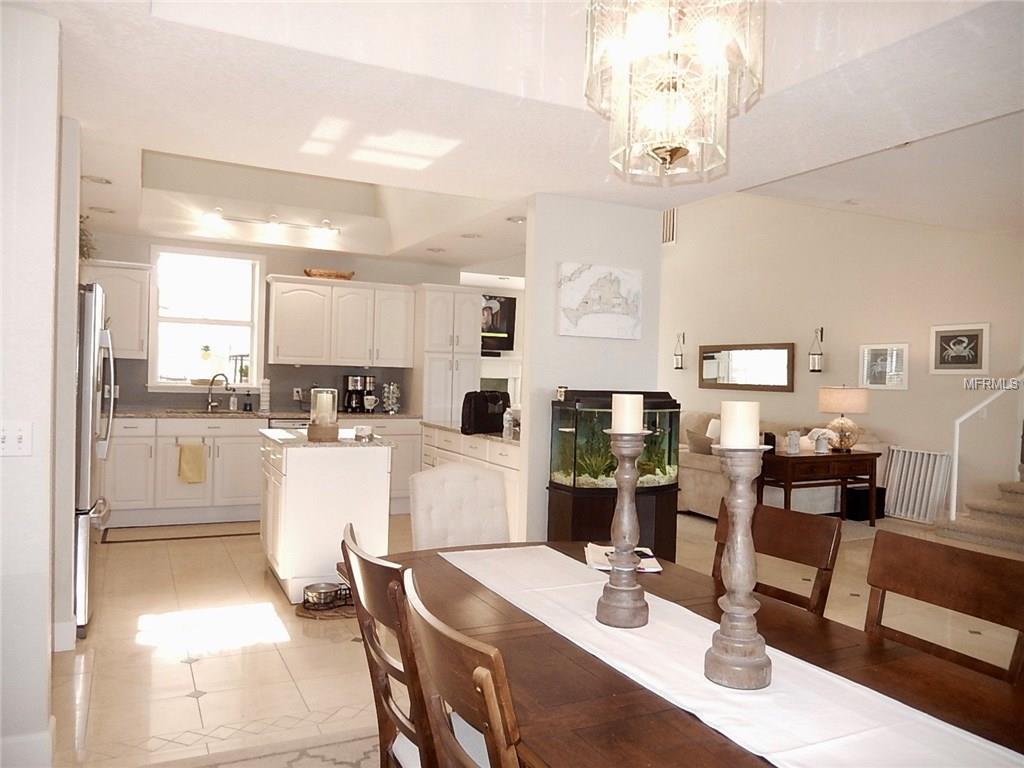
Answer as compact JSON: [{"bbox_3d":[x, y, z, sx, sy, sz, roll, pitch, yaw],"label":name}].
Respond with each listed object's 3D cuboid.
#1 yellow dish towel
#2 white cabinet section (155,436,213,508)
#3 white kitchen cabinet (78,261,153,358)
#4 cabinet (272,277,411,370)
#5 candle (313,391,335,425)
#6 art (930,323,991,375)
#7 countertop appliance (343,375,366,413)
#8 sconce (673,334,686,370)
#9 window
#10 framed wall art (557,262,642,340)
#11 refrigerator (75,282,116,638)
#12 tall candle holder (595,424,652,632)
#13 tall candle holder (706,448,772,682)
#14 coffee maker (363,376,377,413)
[{"bbox_3d":[-2.701,0.667,6.260,0.214,0.369,0.050,1,1,-26],"label":"yellow dish towel"},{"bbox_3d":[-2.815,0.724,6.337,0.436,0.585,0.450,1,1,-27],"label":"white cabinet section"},{"bbox_3d":[-3.445,-0.625,6.406,0.570,0.810,0.340,1,1,-26],"label":"white kitchen cabinet"},{"bbox_3d":[-1.686,-0.584,7.321,1.410,0.812,0.340,1,1,-26],"label":"cabinet"},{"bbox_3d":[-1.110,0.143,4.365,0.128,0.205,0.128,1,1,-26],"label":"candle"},{"bbox_3d":[4.343,-0.336,7.215,0.030,0.478,0.582,1,1,-26],"label":"art"},{"bbox_3d":[-1.582,0.101,7.411,0.185,0.374,0.220,1,1,-26],"label":"countertop appliance"},{"bbox_3d":[2.464,-0.477,10.847,0.180,0.550,0.130,1,1,-26],"label":"sconce"},{"bbox_3d":[-2.837,-0.578,6.915,0.983,1.314,0.110,1,1,-26],"label":"window"},{"bbox_3d":[0.567,-0.534,4.822,0.636,0.467,0.035,1,1,-26],"label":"framed wall art"},{"bbox_3d":[-2.561,0.358,3.910,0.785,1.760,0.910,1,1,-26],"label":"refrigerator"},{"bbox_3d":[0.277,0.345,1.805,0.126,0.463,0.126,2,1,0],"label":"tall candle holder"},{"bbox_3d":[0.454,0.354,1.472,0.125,0.465,0.125,1,1,-26],"label":"tall candle holder"},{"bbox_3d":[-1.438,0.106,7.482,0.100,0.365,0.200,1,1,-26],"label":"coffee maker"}]

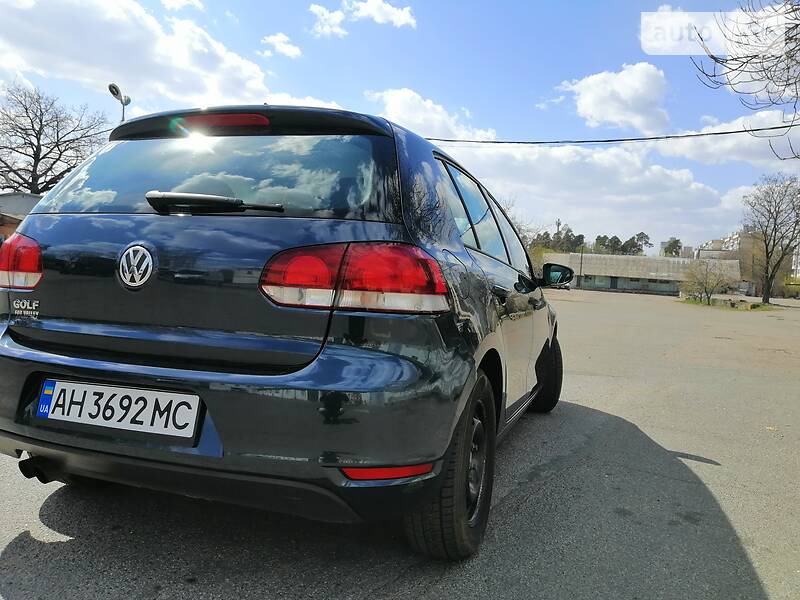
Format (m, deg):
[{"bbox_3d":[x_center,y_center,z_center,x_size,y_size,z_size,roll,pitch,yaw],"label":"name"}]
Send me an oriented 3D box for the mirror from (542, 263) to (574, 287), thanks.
[{"bbox_3d":[0.961,-0.154,3.642,0.185,0.150,0.110,3,2,19],"label":"mirror"}]

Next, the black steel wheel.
[{"bbox_3d":[0.171,0.544,2.063,0.205,0.635,0.635,3,2,19],"label":"black steel wheel"}]

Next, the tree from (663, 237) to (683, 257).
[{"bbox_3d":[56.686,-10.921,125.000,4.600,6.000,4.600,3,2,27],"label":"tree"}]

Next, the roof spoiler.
[{"bbox_3d":[-0.582,-0.562,1.966,1.180,0.120,0.230,3,2,19],"label":"roof spoiler"}]

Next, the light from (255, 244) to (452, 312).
[{"bbox_3d":[-0.103,-0.061,1.562,0.460,0.185,0.210,3,2,9],"label":"light"}]

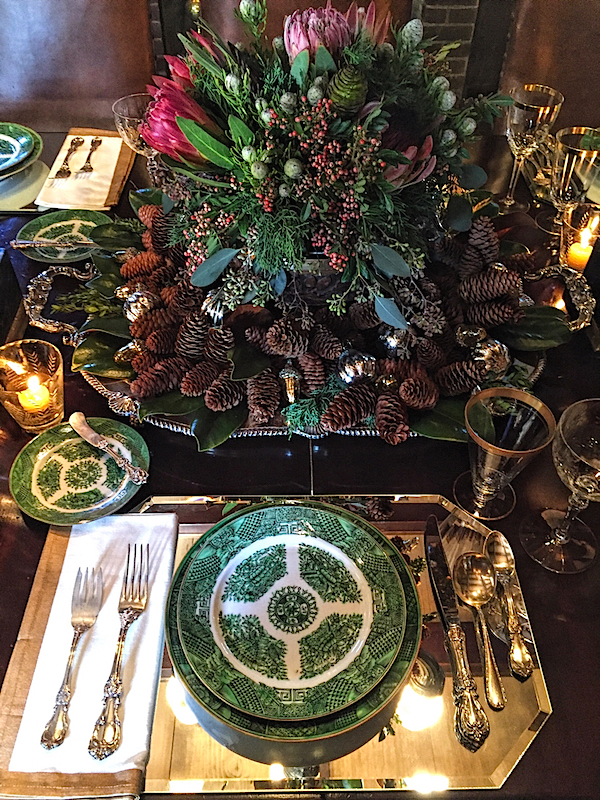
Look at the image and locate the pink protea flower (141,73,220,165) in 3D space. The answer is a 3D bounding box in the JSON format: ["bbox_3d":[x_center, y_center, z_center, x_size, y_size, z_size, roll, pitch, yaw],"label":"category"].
[{"bbox_3d":[-0.157,-0.368,0.895,0.120,0.082,0.082,31,52,6],"label":"pink protea flower"}]

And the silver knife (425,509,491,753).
[{"bbox_3d":[0.147,0.215,0.660,0.026,0.014,0.242,0,46,-1],"label":"silver knife"}]

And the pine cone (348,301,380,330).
[{"bbox_3d":[0.094,-0.121,0.922,0.066,0.038,0.038,-32,54,-33],"label":"pine cone"}]

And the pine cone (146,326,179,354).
[{"bbox_3d":[-0.168,-0.075,0.844,0.062,0.036,0.036,-16,49,-18],"label":"pine cone"}]

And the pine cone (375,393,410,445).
[{"bbox_3d":[0.107,0.021,0.773,0.040,0.040,0.070,-9,60,-8],"label":"pine cone"}]

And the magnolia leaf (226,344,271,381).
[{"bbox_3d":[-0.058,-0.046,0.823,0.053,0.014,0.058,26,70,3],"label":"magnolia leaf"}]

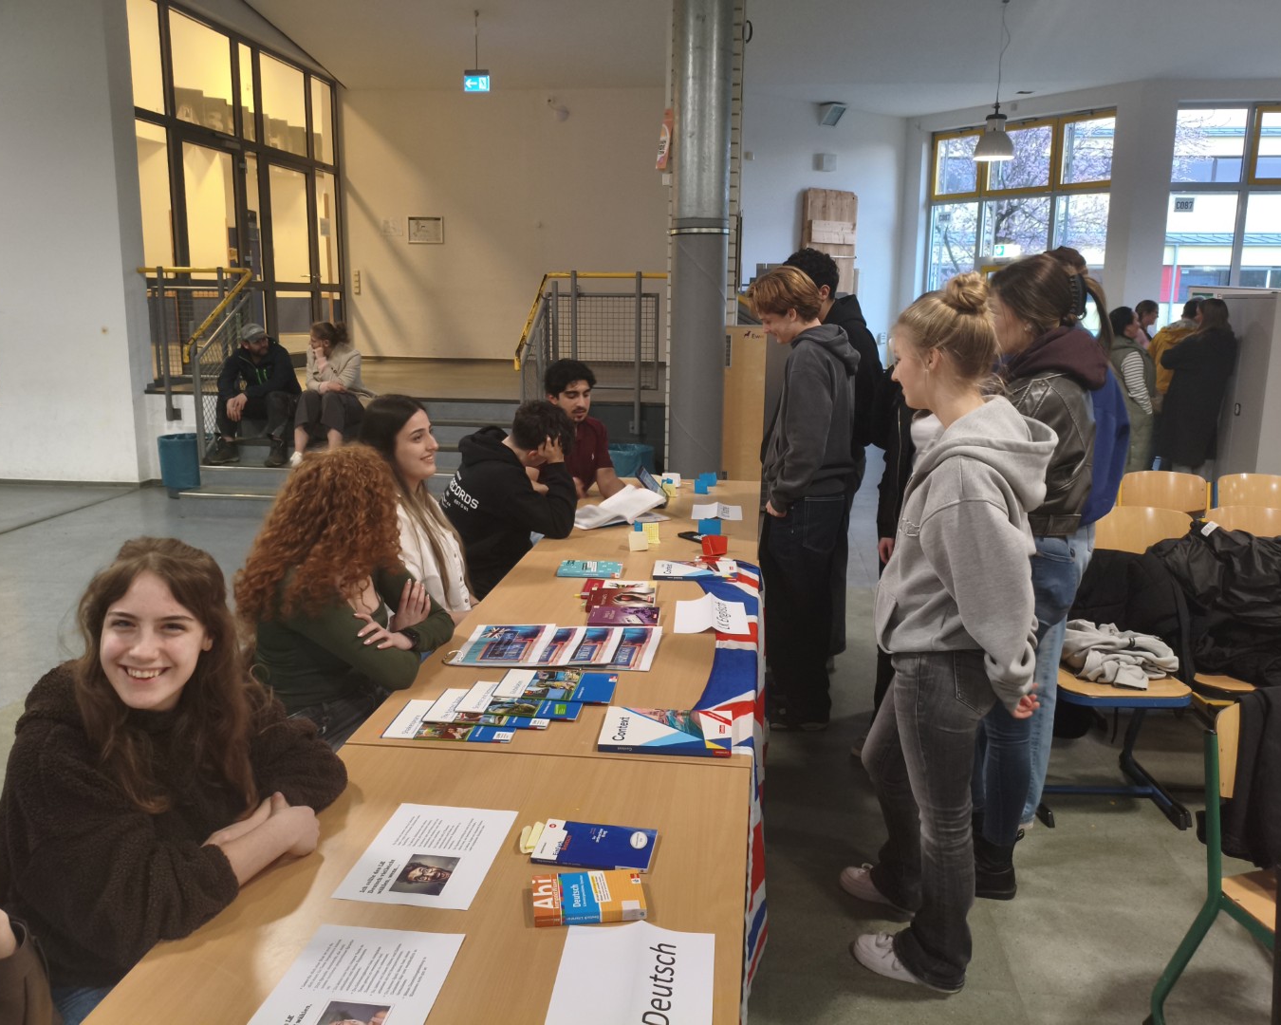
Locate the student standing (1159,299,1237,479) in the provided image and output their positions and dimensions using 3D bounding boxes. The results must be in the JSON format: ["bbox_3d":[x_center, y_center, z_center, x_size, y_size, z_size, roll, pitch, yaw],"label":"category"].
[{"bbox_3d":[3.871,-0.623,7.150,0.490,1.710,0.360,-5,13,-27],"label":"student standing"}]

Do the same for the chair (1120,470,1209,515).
[{"bbox_3d":[2.438,0.250,4.843,0.460,0.860,0.540,2,11,7],"label":"chair"}]

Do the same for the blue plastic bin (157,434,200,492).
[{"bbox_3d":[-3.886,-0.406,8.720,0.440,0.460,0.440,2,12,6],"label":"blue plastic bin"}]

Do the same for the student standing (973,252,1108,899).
[{"bbox_3d":[1.038,0.222,2.762,0.380,1.740,0.480,7,13,28],"label":"student standing"}]

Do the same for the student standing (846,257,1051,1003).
[{"bbox_3d":[0.747,0.284,2.494,0.440,1.680,0.480,4,12,16],"label":"student standing"}]

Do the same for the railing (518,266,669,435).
[{"bbox_3d":[-0.260,-1.149,7.739,1.060,1.360,1.080,2,12,6],"label":"railing"}]

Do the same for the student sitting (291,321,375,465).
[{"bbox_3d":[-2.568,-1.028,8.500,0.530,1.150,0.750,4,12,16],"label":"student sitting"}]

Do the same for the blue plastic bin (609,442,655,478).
[{"bbox_3d":[-0.074,-0.337,8.682,0.375,0.455,0.375,2,11,7],"label":"blue plastic bin"}]

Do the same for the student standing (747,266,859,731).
[{"bbox_3d":[0.608,-0.050,3.957,0.420,1.755,0.500,3,12,12],"label":"student standing"}]

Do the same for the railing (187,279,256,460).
[{"bbox_3d":[-3.515,-1.198,8.724,0.080,1.450,1.030,2,11,7],"label":"railing"}]

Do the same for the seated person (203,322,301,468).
[{"bbox_3d":[-3.177,-1.011,8.548,0.720,1.130,0.900,1,11,0],"label":"seated person"}]

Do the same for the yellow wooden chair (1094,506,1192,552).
[{"bbox_3d":[1.985,0.431,4.028,0.430,0.840,0.480,2,12,6],"label":"yellow wooden chair"}]

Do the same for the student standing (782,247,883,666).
[{"bbox_3d":[0.823,-0.206,4.517,0.450,1.850,0.500,3,12,11],"label":"student standing"}]

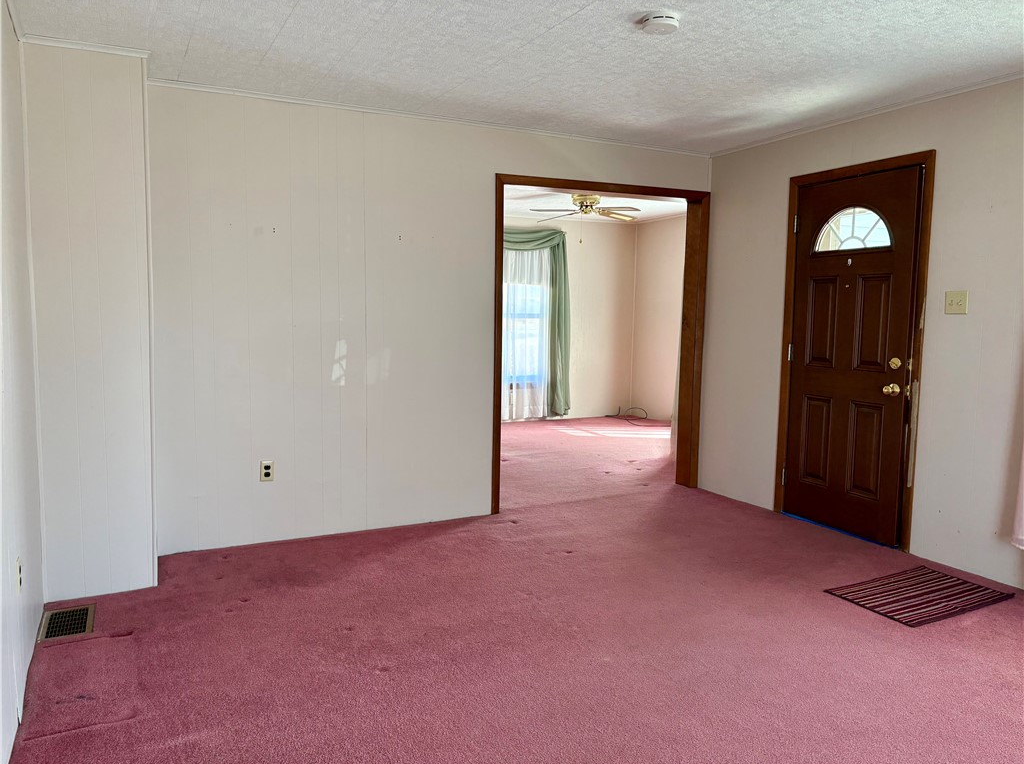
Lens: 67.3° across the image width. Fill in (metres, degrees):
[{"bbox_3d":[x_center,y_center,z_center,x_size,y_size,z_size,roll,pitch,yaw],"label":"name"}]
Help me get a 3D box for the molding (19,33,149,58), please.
[{"bbox_3d":[-1.739,-1.380,3.154,0.463,0.036,0.030,-2,6,-27],"label":"molding"}]

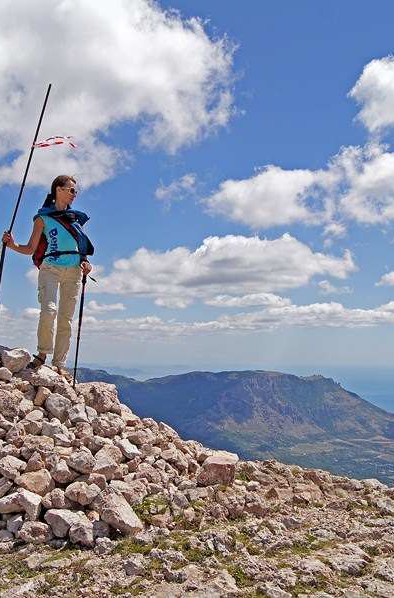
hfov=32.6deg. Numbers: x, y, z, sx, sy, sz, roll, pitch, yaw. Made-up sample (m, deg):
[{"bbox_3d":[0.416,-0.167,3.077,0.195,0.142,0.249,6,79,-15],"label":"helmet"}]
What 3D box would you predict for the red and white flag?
[{"bbox_3d":[-1.212,-1.349,5.775,0.370,0.110,0.100,1,-5,-9],"label":"red and white flag"}]

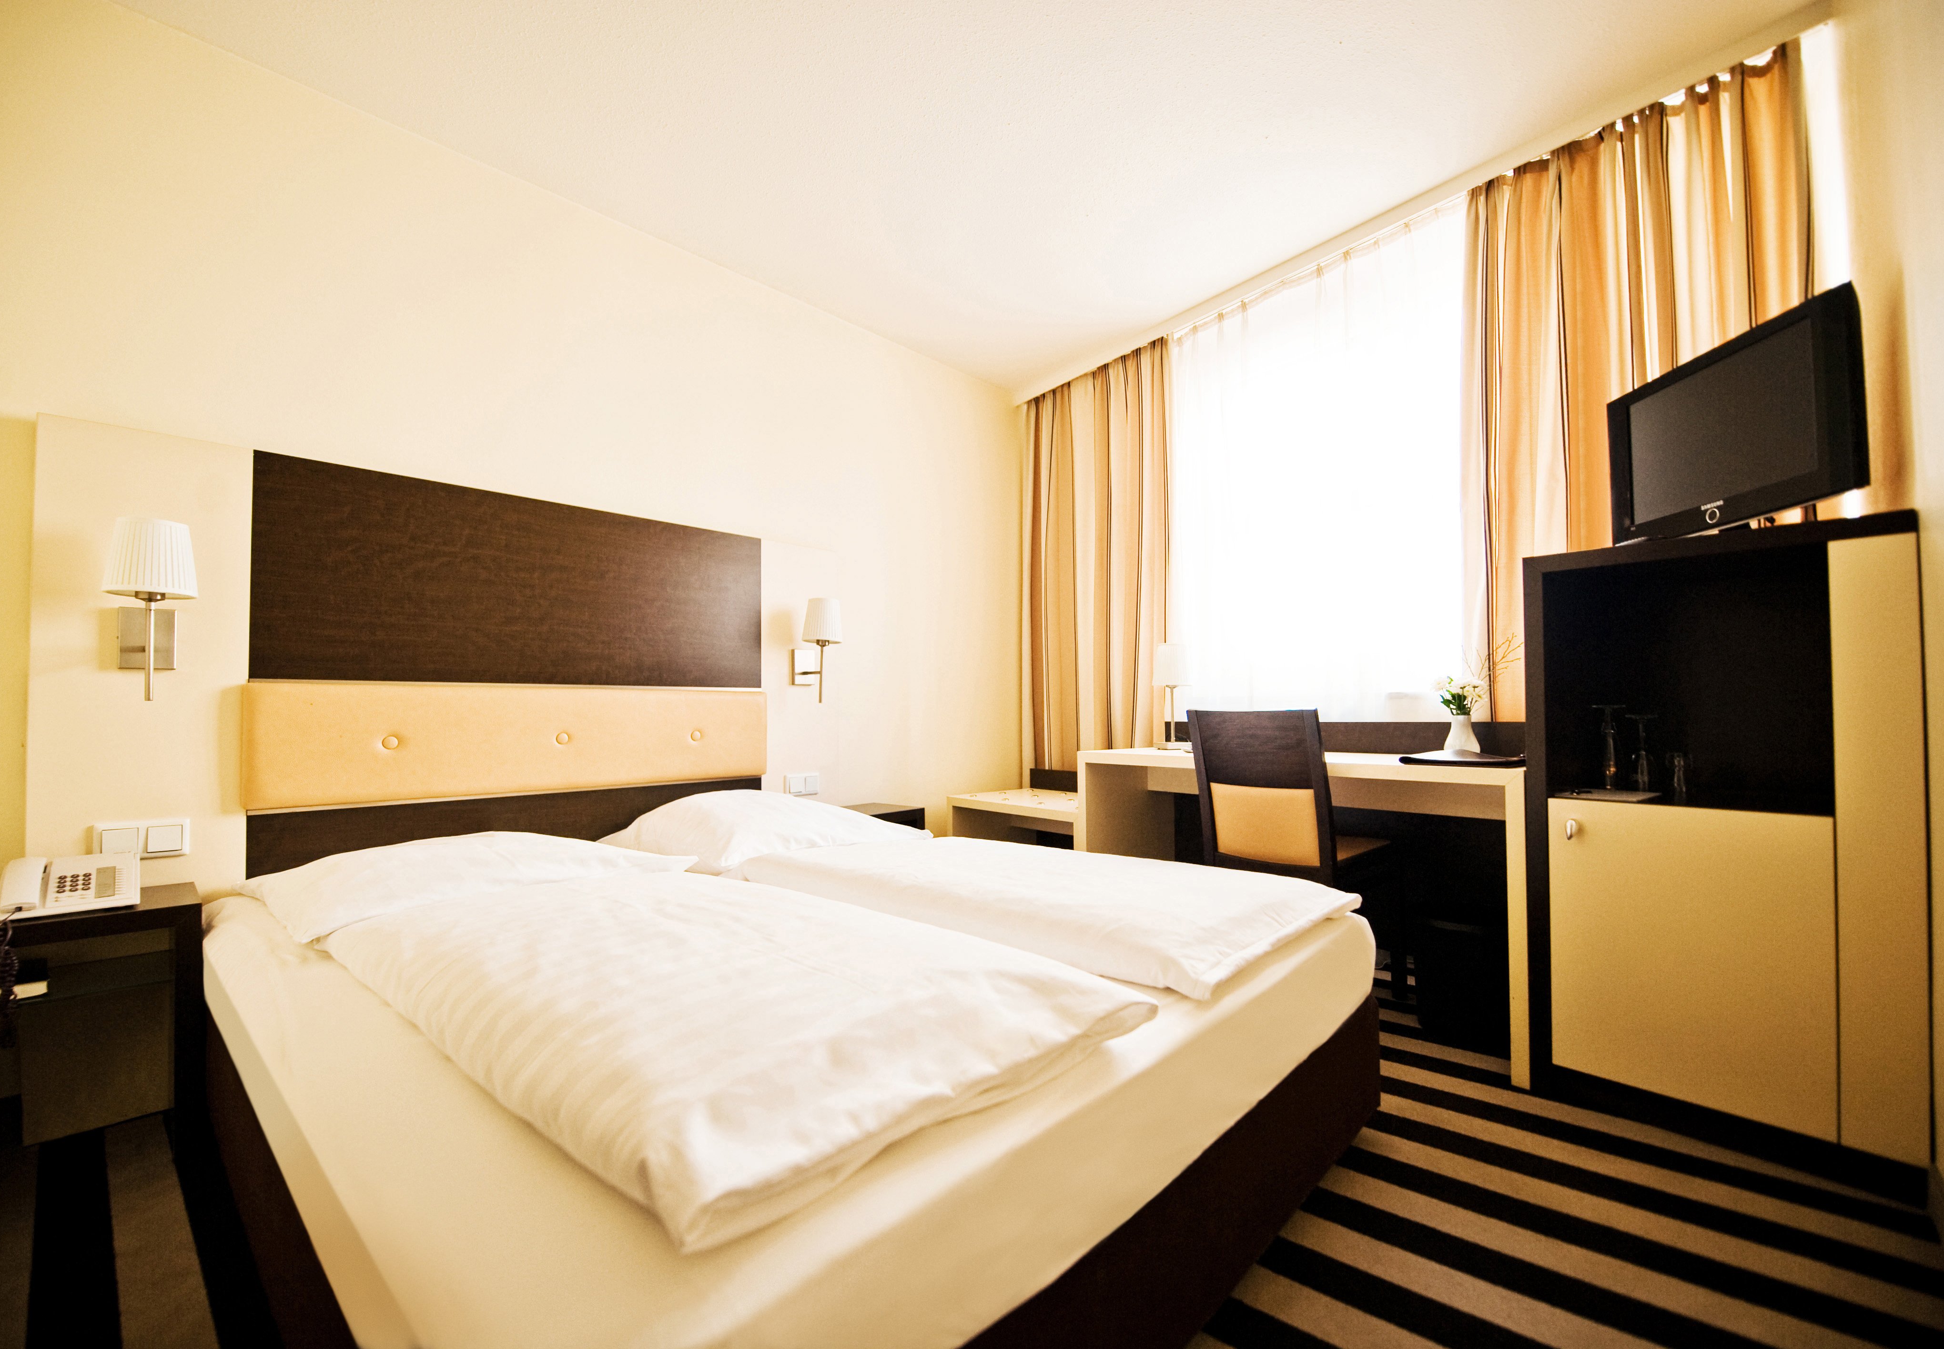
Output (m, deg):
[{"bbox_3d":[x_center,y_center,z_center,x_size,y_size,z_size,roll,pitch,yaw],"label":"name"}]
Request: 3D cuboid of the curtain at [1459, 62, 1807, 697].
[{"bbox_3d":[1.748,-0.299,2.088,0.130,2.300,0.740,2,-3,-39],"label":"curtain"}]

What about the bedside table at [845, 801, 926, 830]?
[{"bbox_3d":[-0.440,0.779,3.067,0.300,0.490,0.400,-2,-3,43],"label":"bedside table"}]

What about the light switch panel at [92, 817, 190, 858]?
[{"bbox_3d":[-1.898,0.375,1.801,0.014,0.081,0.153,-2,-3,43],"label":"light switch panel"}]

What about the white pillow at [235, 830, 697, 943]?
[{"bbox_3d":[-1.253,0.484,1.996,0.620,0.150,0.830,-2,-3,43],"label":"white pillow"}]

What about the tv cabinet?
[{"bbox_3d":[1.730,0.340,1.821,0.540,1.235,0.610,1,-3,-38],"label":"tv cabinet"}]

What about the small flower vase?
[{"bbox_3d":[1.419,0.179,2.280,0.107,0.120,0.107,2,-3,-40],"label":"small flower vase"}]

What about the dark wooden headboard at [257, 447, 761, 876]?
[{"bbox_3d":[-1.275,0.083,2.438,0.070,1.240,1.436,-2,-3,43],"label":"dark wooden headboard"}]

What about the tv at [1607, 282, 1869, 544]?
[{"bbox_3d":[1.679,-0.497,1.746,0.130,0.400,0.620,-1,-2,5],"label":"tv"}]

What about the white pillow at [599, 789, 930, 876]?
[{"bbox_3d":[-0.653,0.480,2.535,0.620,0.170,0.790,-2,-3,43],"label":"white pillow"}]

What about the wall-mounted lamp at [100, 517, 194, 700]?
[{"bbox_3d":[-1.829,-0.140,1.753,0.205,0.395,0.140,-2,-3,43],"label":"wall-mounted lamp"}]

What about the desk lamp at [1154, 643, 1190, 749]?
[{"bbox_3d":[0.773,0.084,3.040,0.150,0.400,0.150,2,-3,-40],"label":"desk lamp"}]

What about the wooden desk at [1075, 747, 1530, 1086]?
[{"bbox_3d":[1.071,0.646,2.621,0.520,0.757,1.453,1,-3,-38],"label":"wooden desk"}]

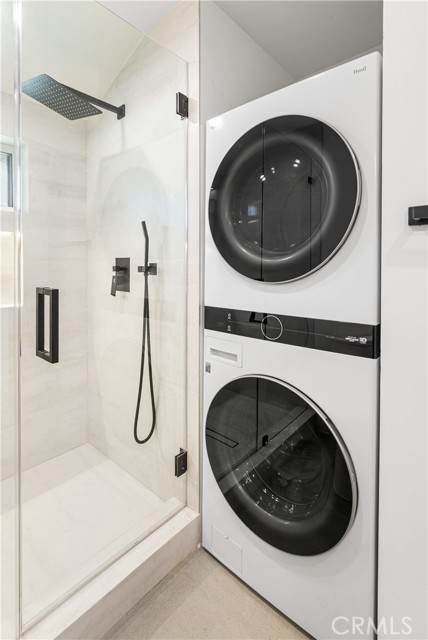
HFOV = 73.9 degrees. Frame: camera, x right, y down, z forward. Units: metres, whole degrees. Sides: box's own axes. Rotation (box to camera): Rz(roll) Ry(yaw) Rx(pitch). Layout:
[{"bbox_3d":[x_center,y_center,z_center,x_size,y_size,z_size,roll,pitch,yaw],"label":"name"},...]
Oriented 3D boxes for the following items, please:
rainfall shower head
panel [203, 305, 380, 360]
[{"bbox_3d":[-0.710,-1.152,1.464,0.497,0.107,0.305,-6,10,-43],"label":"rainfall shower head"},{"bbox_3d":[0.232,0.026,1.059,0.680,0.098,0.050,8,10,40],"label":"panel"}]

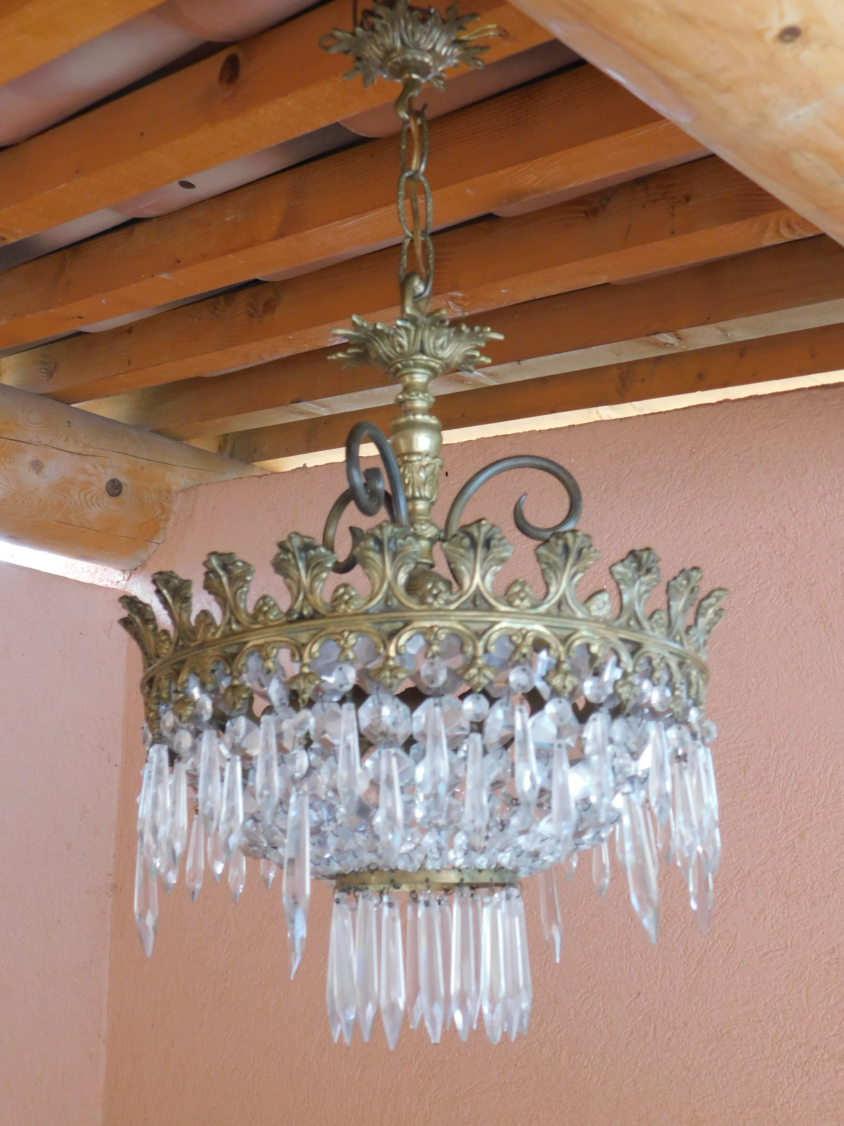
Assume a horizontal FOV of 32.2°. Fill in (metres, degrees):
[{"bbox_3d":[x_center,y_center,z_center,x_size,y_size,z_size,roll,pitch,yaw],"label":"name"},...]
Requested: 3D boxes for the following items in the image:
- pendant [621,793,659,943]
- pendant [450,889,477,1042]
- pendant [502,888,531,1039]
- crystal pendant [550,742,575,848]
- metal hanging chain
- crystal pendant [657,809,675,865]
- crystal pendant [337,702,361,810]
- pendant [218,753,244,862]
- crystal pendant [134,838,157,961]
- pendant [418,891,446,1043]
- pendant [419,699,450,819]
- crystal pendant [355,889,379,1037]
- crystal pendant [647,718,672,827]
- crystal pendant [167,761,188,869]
[{"bbox_3d":[0.123,0.169,0.812,0.017,0.082,0.013,11,-25,-39],"label":"pendant"},{"bbox_3d":[0.026,0.248,0.907,0.016,0.091,0.012,5,-18,-19],"label":"pendant"},{"bbox_3d":[0.058,0.247,0.903,0.013,0.090,0.015,-10,-21,26],"label":"pendant"},{"bbox_3d":[0.079,0.129,0.816,0.014,0.062,0.011,6,-19,-22],"label":"crystal pendant"},{"bbox_3d":[-0.005,-0.283,1.114,0.028,0.177,0.028,-1,-19,0],"label":"metal hanging chain"},{"bbox_3d":[0.178,0.189,1.066,0.011,0.064,0.013,5,-18,-19],"label":"crystal pendant"},{"bbox_3d":[-0.041,0.107,0.813,0.014,0.062,0.011,-5,-18,12],"label":"crystal pendant"},{"bbox_3d":[-0.113,0.145,0.865,0.014,0.064,0.012,-14,-22,37],"label":"pendant"},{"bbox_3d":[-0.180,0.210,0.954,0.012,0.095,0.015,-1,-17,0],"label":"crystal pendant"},{"bbox_3d":[0.006,0.253,0.917,0.016,0.092,0.014,-1,-17,-1],"label":"pendant"},{"bbox_3d":[0.007,0.105,0.787,0.016,0.065,0.011,0,-19,-1],"label":"pendant"},{"bbox_3d":[-0.035,0.253,0.918,0.015,0.091,0.012,-16,-23,39],"label":"crystal pendant"},{"bbox_3d":[0.146,0.128,0.896,0.011,0.065,0.013,-15,-22,37],"label":"crystal pendant"},{"bbox_3d":[-0.141,0.146,0.848,0.011,0.064,0.015,14,-24,-35],"label":"crystal pendant"}]

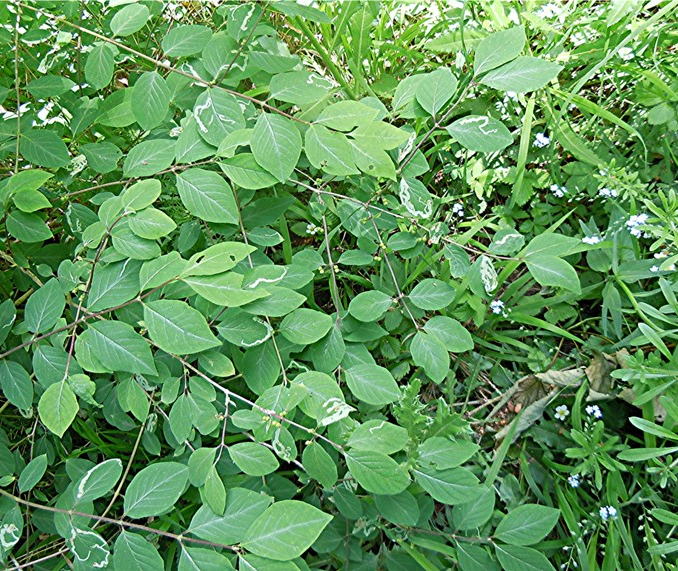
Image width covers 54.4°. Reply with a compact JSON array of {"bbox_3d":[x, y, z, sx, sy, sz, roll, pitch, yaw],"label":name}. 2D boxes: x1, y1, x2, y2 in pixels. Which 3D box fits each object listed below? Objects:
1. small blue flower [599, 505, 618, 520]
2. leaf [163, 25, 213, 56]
[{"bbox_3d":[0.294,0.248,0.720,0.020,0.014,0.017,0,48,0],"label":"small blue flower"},{"bbox_3d":[-0.197,-0.316,0.850,0.069,0.012,0.043,-29,77,-7],"label":"leaf"}]

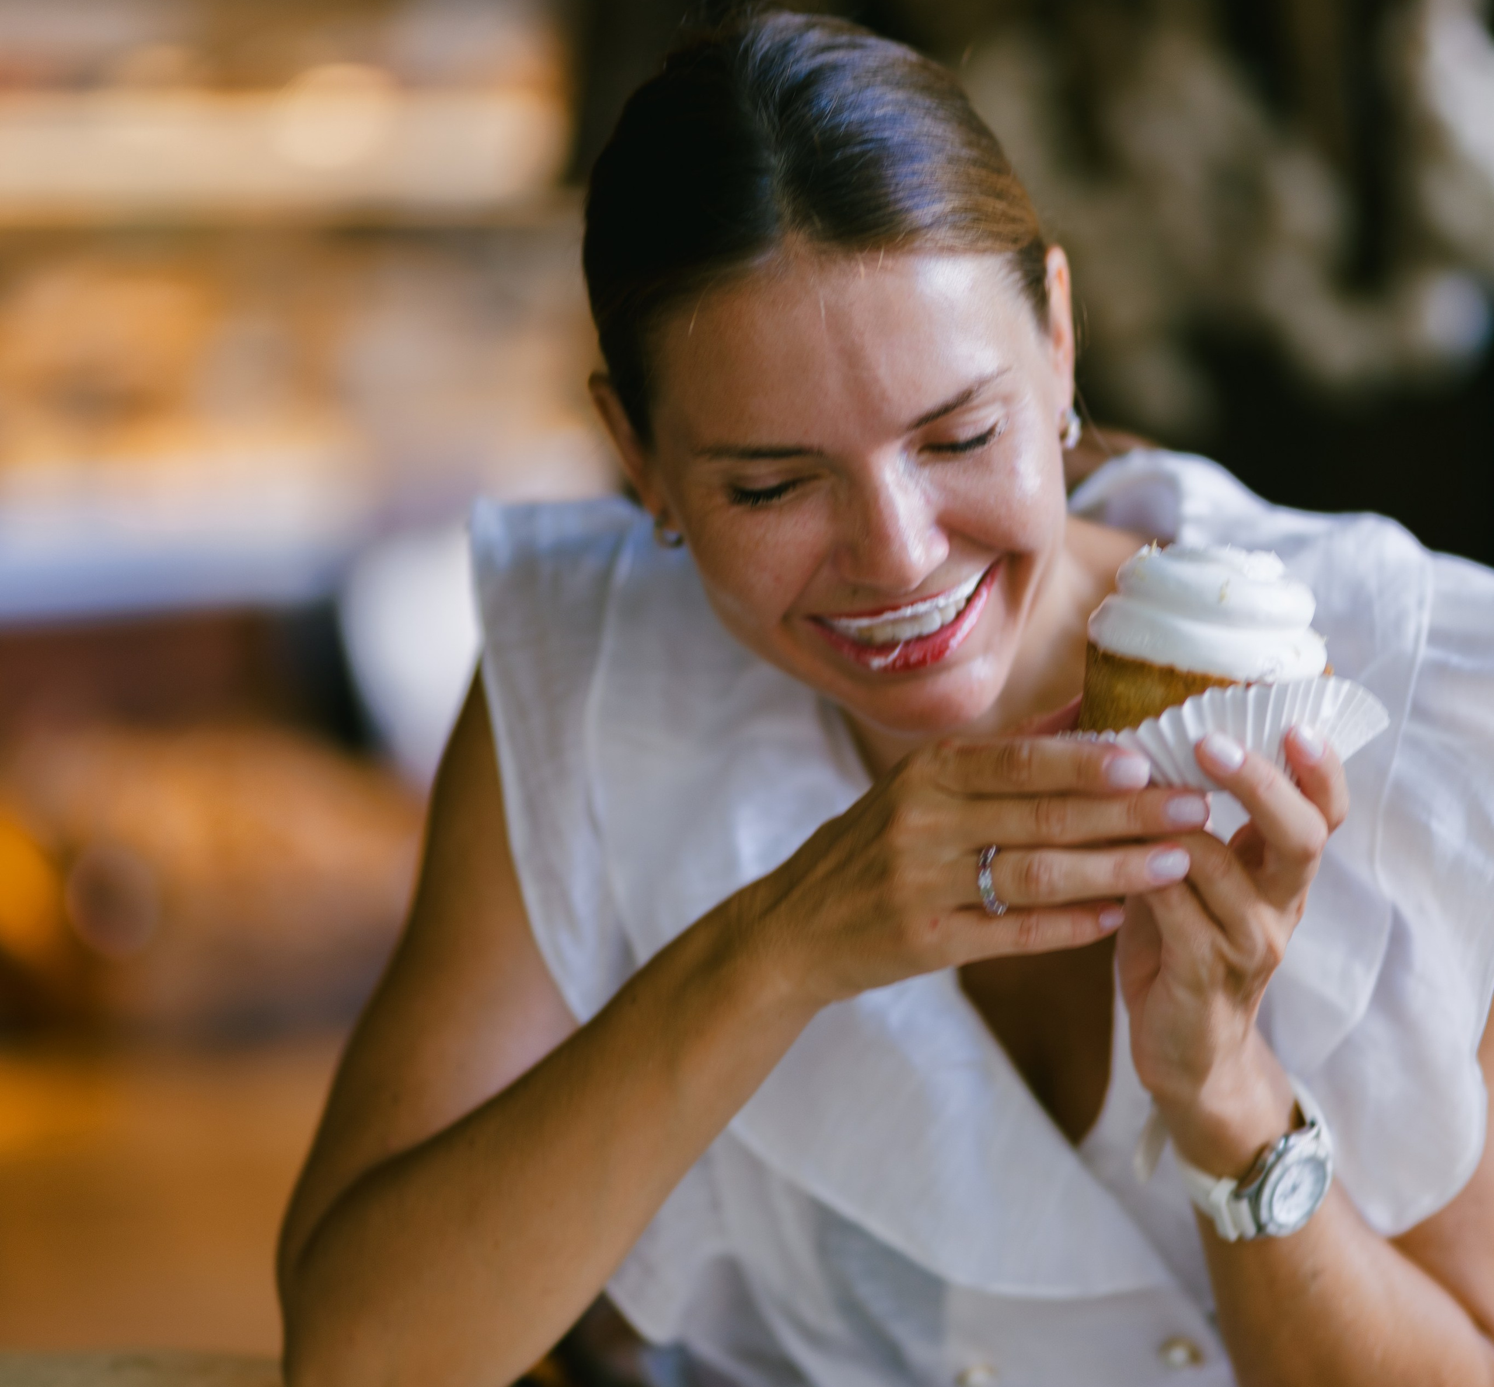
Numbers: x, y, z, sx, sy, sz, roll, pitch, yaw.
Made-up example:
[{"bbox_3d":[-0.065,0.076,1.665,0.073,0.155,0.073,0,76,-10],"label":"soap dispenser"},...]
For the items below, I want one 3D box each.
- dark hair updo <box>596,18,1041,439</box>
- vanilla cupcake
[{"bbox_3d":[0.023,-0.140,1.803,0.158,0.190,0.215,-14,26,-10],"label":"dark hair updo"},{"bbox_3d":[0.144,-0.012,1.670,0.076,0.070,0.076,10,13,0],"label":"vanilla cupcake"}]

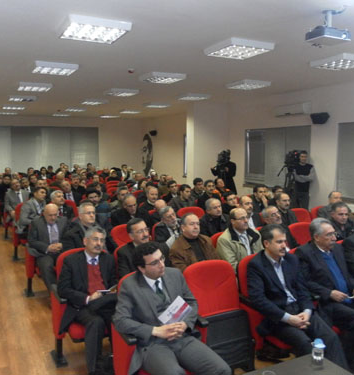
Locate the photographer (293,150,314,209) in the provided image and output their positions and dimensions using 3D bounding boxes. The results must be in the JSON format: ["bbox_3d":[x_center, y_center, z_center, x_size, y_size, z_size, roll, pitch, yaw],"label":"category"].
[{"bbox_3d":[2.654,0.144,8.527,0.480,1.790,0.350,1,5,11],"label":"photographer"}]

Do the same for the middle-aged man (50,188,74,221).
[{"bbox_3d":[-1.643,0.686,5.813,0.550,1.260,0.780,-3,6,-27],"label":"middle-aged man"}]

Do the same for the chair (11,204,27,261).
[{"bbox_3d":[-2.466,0.754,6.925,0.620,0.930,0.720,-3,6,-27],"label":"chair"}]

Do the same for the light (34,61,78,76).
[{"bbox_3d":[-1.851,-1.790,6.094,0.610,0.075,0.610,-3,6,-27],"label":"light"}]

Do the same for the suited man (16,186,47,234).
[{"bbox_3d":[-2.207,0.626,6.387,0.560,1.280,0.780,-3,6,-27],"label":"suited man"}]

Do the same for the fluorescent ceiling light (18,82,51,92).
[{"bbox_3d":[-2.974,-2.079,8.454,0.620,0.080,0.620,-3,6,-27],"label":"fluorescent ceiling light"}]

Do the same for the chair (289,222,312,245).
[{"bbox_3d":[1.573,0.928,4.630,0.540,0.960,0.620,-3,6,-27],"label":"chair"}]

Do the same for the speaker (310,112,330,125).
[{"bbox_3d":[3.076,-1.484,8.700,0.240,0.230,0.340,-16,12,-25],"label":"speaker"}]

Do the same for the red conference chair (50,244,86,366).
[{"bbox_3d":[-0.778,1.063,3.647,0.620,0.930,0.740,-3,6,-27],"label":"red conference chair"}]

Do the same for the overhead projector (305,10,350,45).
[{"bbox_3d":[1.494,-1.576,3.978,0.360,0.270,0.230,-3,6,-27],"label":"overhead projector"}]

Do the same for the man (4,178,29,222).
[{"bbox_3d":[-3.305,0.469,8.419,0.560,1.220,0.800,-3,6,-27],"label":"man"}]

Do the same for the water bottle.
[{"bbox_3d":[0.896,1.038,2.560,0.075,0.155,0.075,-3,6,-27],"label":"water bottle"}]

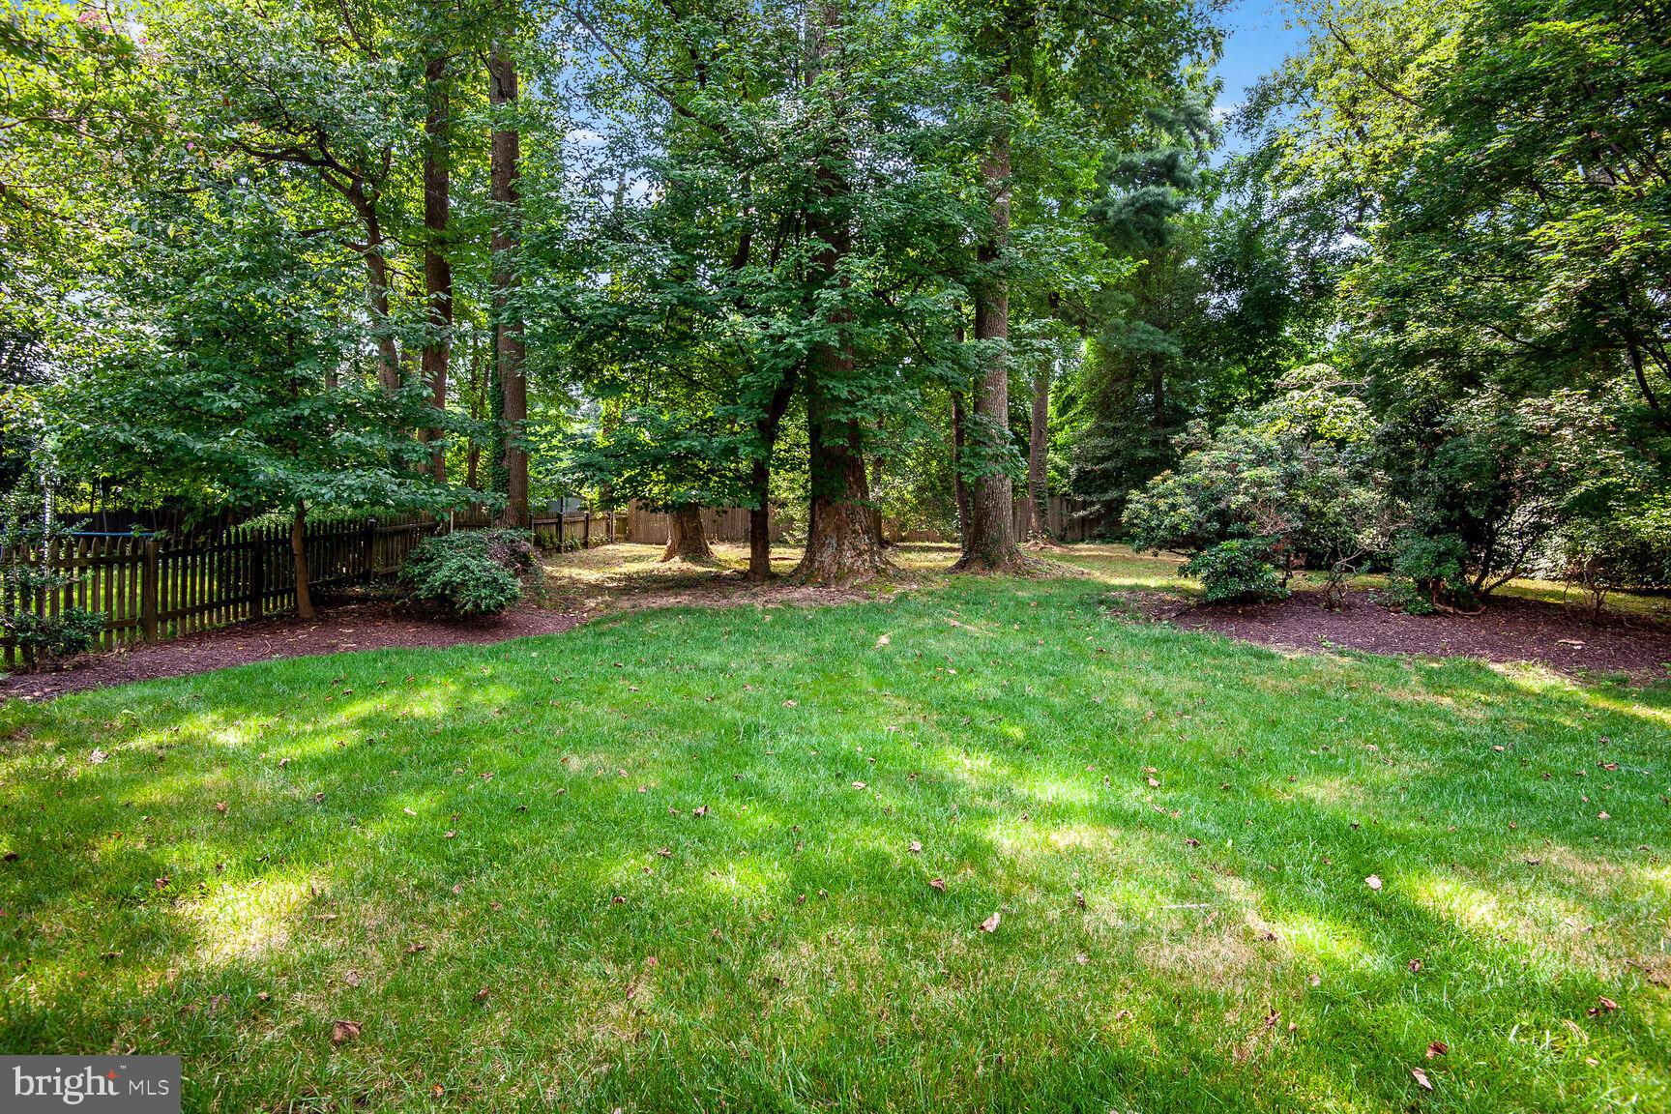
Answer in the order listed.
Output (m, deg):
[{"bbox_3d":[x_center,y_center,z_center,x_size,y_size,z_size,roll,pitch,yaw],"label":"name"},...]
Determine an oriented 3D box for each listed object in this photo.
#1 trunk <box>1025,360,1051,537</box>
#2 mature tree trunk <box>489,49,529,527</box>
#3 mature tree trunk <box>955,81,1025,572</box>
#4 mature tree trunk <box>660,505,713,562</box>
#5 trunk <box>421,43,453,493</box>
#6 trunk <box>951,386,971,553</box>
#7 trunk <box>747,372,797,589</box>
[{"bbox_3d":[7.199,-3.751,26.500,0.850,6.570,0.750,0,1,0],"label":"trunk"},{"bbox_3d":[-8.001,-6.321,18.200,0.950,12.260,0.850,0,1,0],"label":"mature tree trunk"},{"bbox_3d":[3.751,-5.555,18.000,1.500,11.930,1.250,0,1,0],"label":"mature tree trunk"},{"bbox_3d":[-4.131,-0.673,20.700,1.400,1.710,1.250,0,1,0],"label":"mature tree trunk"},{"bbox_3d":[-11.281,-7.699,21.000,0.850,13.110,0.750,0,1,0],"label":"trunk"},{"bbox_3d":[4.051,-2.828,24.000,0.600,5.400,0.500,0,1,0],"label":"trunk"},{"bbox_3d":[-1.308,-1.676,15.500,0.920,4.440,0.650,0,1,0],"label":"trunk"}]

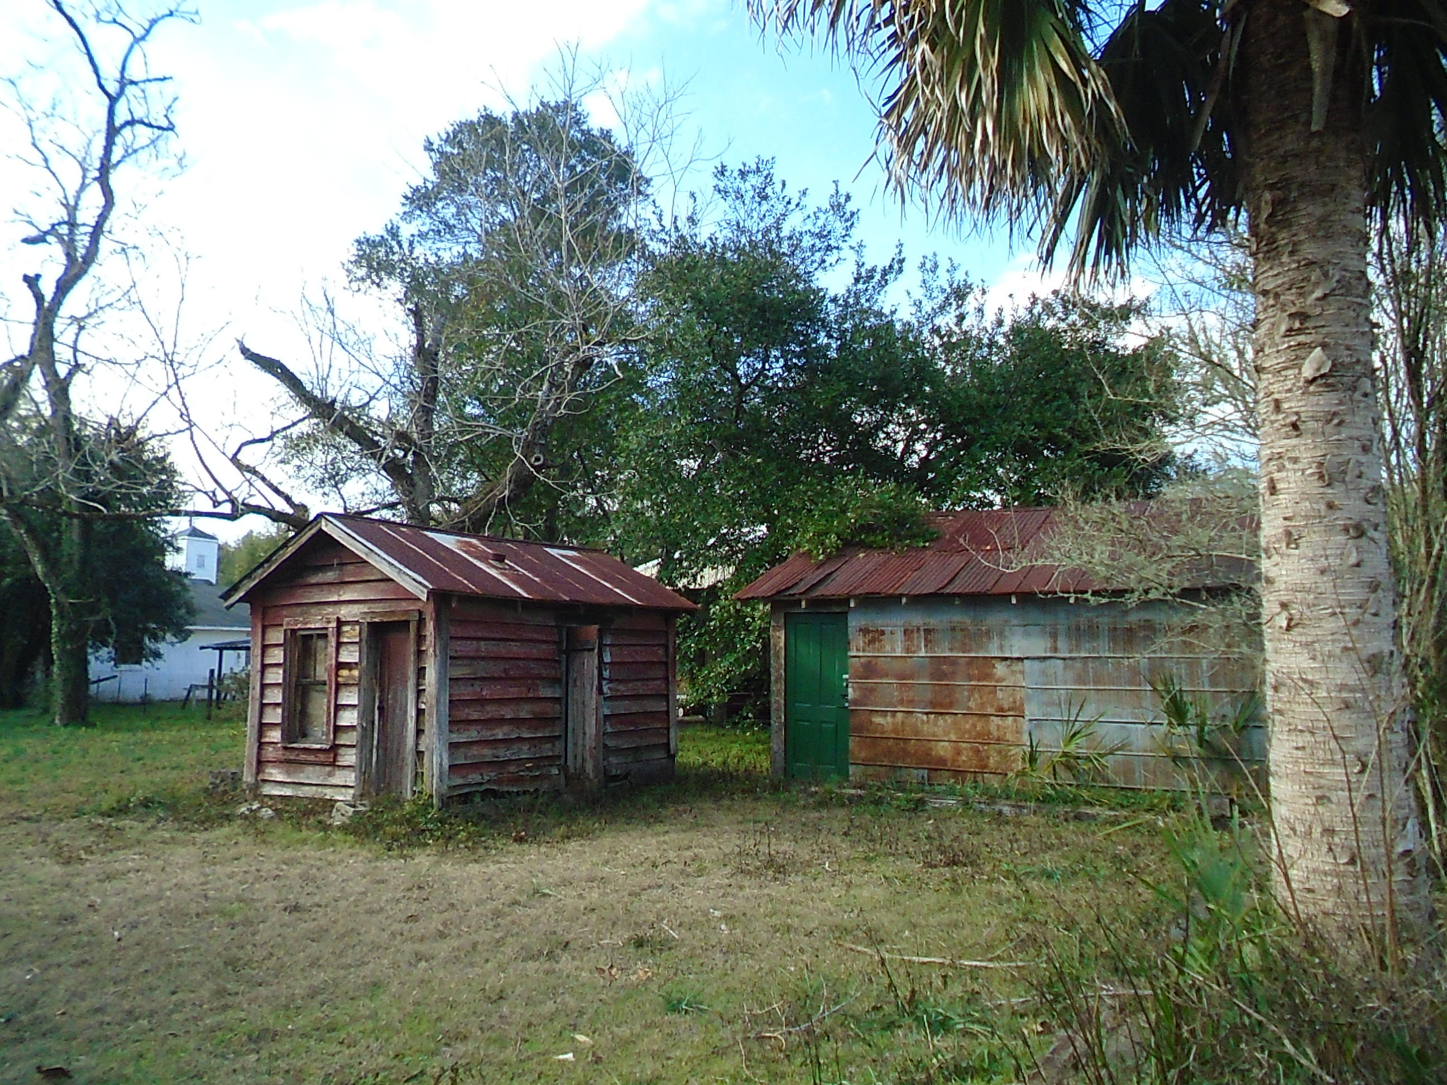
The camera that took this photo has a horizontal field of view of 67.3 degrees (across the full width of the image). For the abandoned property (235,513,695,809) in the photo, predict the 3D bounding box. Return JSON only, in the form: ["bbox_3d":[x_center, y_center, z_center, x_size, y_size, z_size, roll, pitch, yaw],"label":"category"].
[{"bbox_3d":[-3.081,1.409,13.370,3.550,3.070,4.500,-4,-8,33],"label":"abandoned property"}]

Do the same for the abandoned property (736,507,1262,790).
[{"bbox_3d":[4.384,1.258,14.251,6.550,3.500,5.600,-4,-7,31],"label":"abandoned property"}]

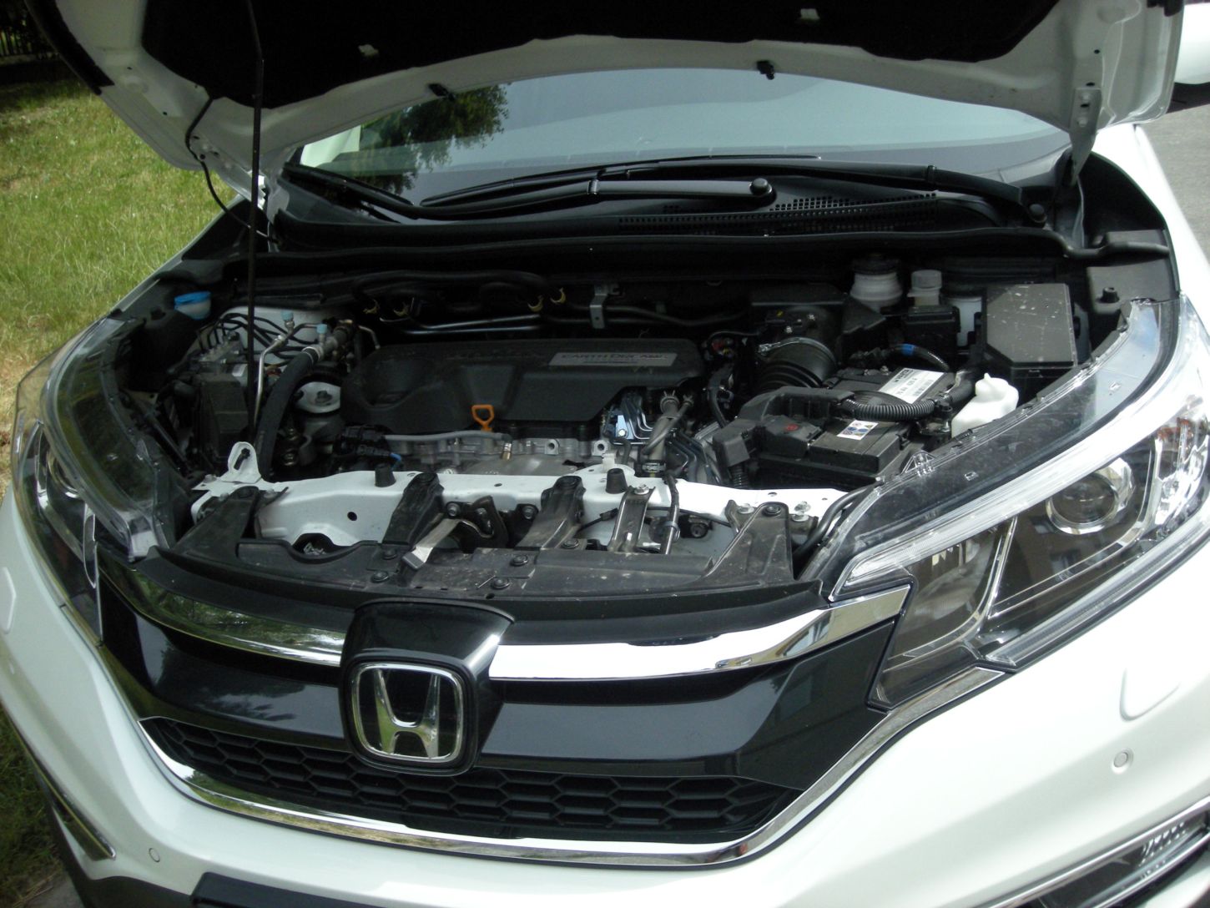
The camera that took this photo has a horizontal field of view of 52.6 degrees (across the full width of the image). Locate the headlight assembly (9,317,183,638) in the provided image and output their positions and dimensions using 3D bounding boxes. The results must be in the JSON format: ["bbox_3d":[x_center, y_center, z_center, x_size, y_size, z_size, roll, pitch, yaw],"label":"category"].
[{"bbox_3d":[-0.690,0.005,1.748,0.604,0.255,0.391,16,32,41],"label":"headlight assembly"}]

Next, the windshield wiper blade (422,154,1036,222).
[{"bbox_3d":[0.170,-0.400,1.883,0.975,0.090,0.105,1,24,17],"label":"windshield wiper blade"}]

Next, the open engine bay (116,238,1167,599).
[{"bbox_3d":[-0.084,0.064,1.664,1.300,0.480,0.720,1,24,17],"label":"open engine bay"}]

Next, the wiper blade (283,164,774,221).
[{"bbox_3d":[-0.201,-0.434,2.012,0.965,0.085,0.165,6,26,27],"label":"wiper blade"}]

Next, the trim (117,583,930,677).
[{"bbox_3d":[-0.188,0.177,1.331,1.000,0.078,0.170,1,24,17],"label":"trim"}]

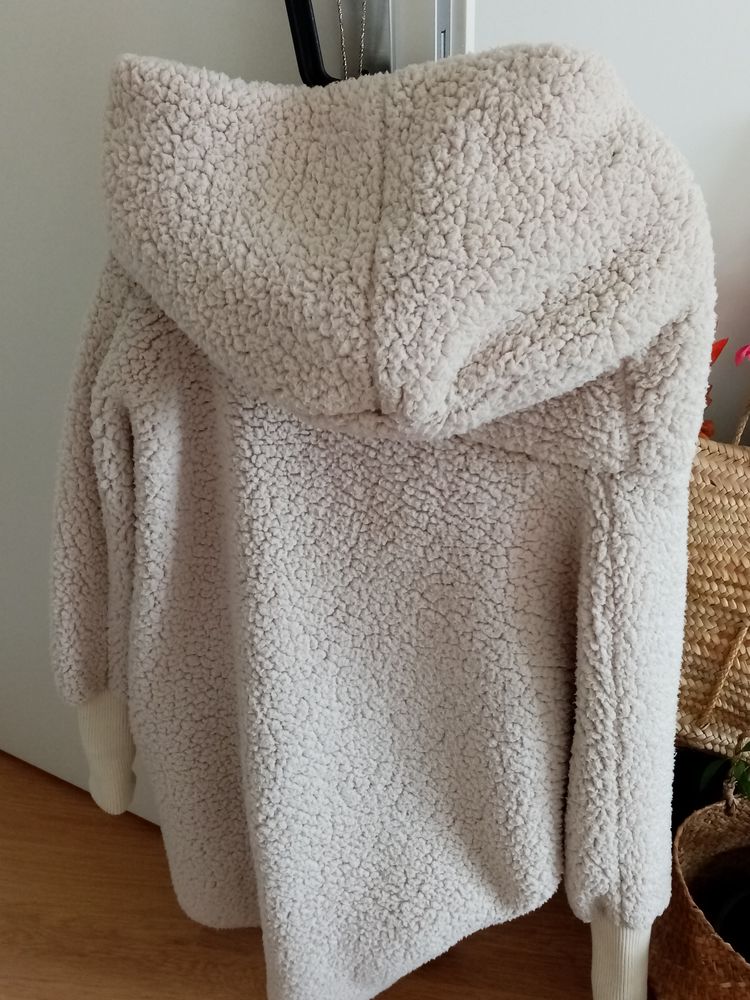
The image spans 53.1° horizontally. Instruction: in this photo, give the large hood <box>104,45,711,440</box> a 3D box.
[{"bbox_3d":[0.014,-0.163,0.508,0.390,0.240,0.180,10,29,24],"label":"large hood"}]

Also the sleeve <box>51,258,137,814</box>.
[{"bbox_3d":[-0.265,0.039,0.722,0.120,0.640,0.125,16,26,21],"label":"sleeve"}]

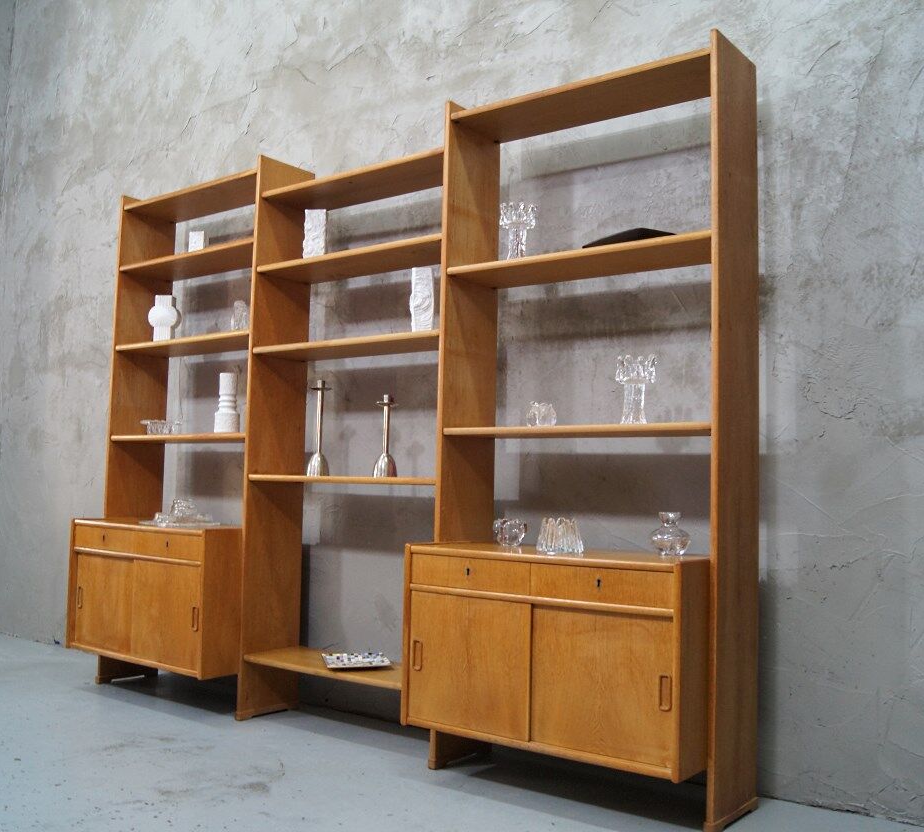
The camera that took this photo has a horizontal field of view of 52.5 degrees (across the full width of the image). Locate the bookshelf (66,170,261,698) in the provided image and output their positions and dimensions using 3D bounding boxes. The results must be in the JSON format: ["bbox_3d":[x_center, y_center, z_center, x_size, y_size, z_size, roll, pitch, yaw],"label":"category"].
[{"bbox_3d":[-1.049,0.069,3.566,0.842,1.970,0.427,-2,-5,36],"label":"bookshelf"}]

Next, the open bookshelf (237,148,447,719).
[{"bbox_3d":[-0.327,0.053,3.133,0.857,1.970,0.265,-2,-5,36],"label":"open bookshelf"}]

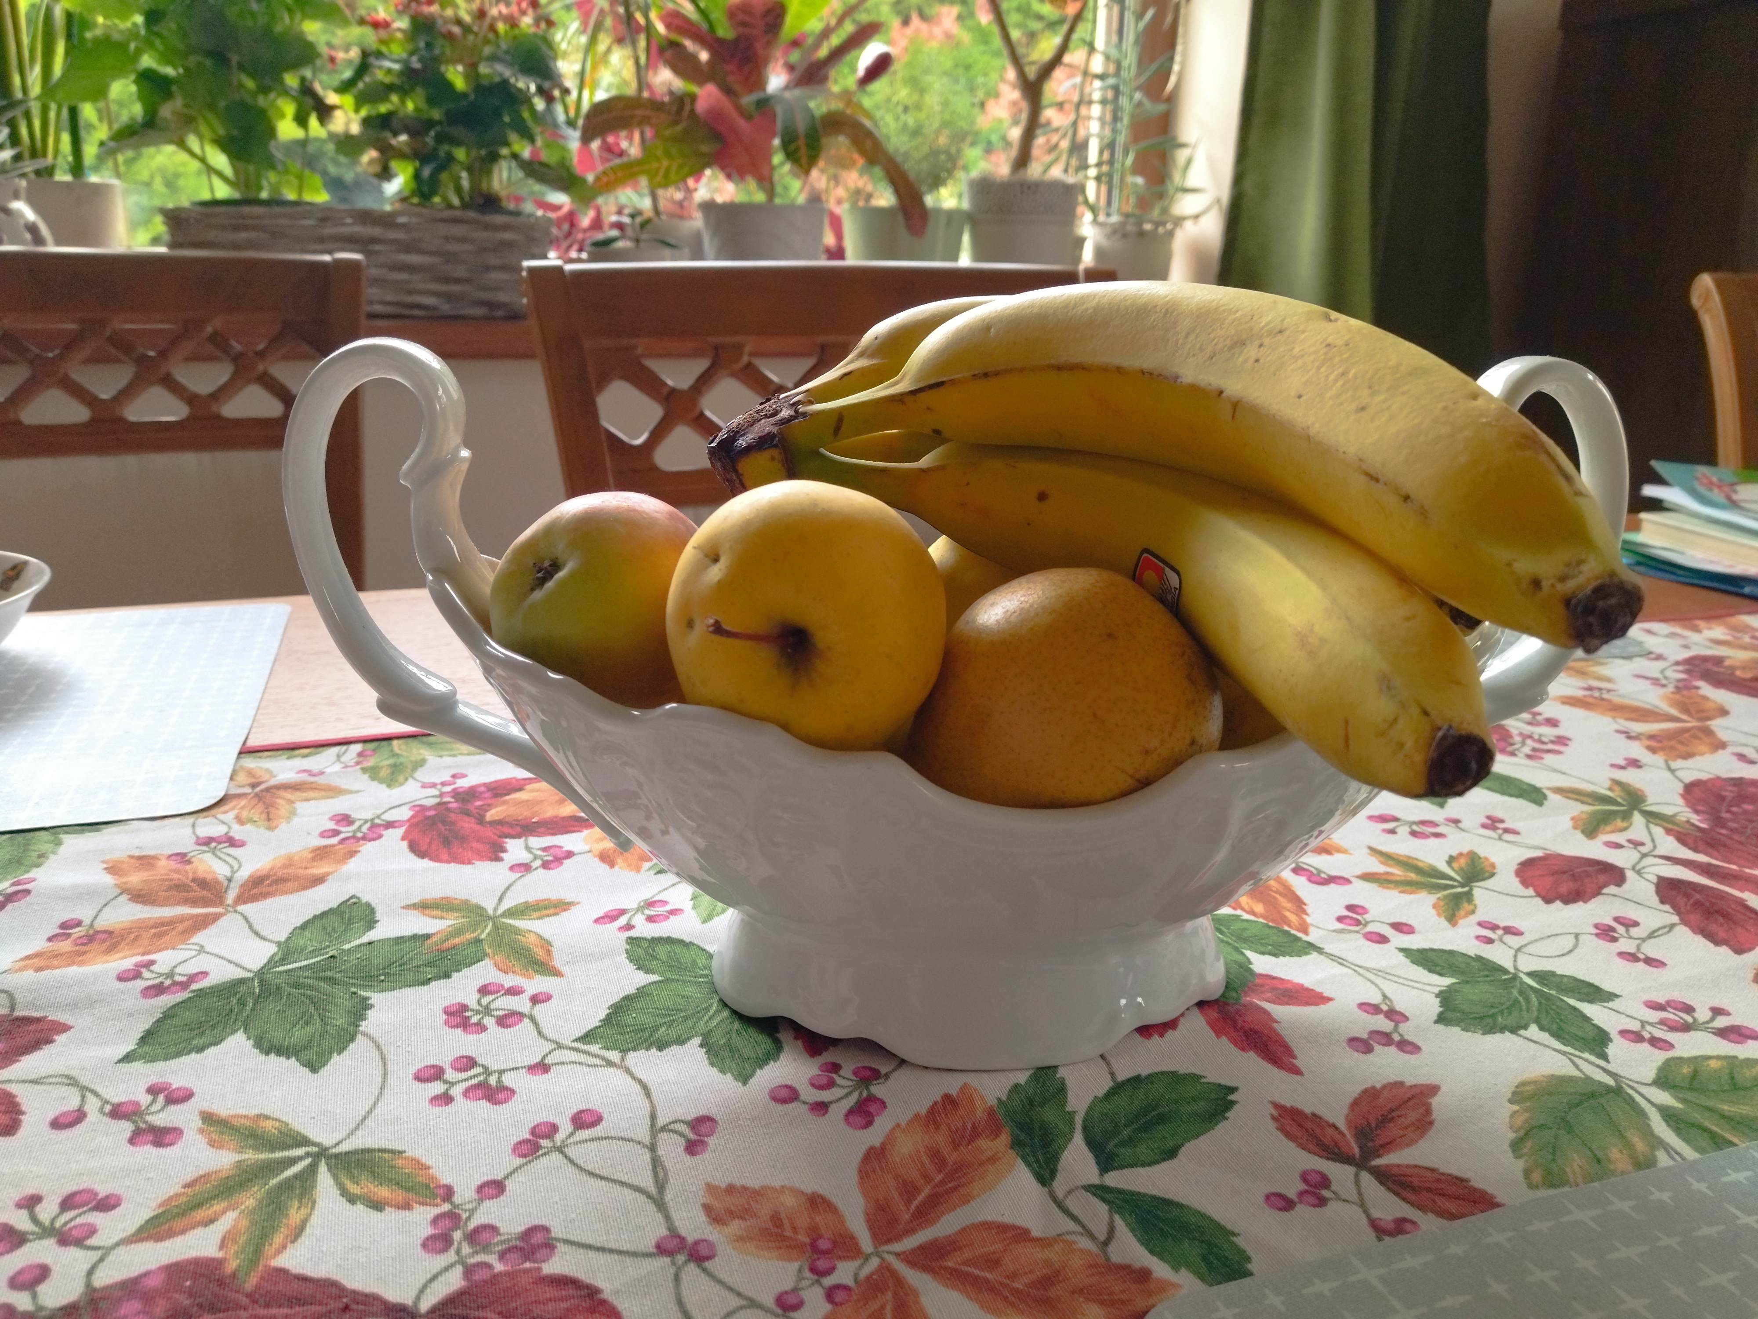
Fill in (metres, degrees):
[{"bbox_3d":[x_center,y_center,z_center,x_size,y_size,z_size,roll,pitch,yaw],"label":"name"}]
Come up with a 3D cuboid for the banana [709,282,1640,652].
[{"bbox_3d":[0.068,-0.054,0.320,0.210,0.066,0.044,15,21,18],"label":"banana"}]

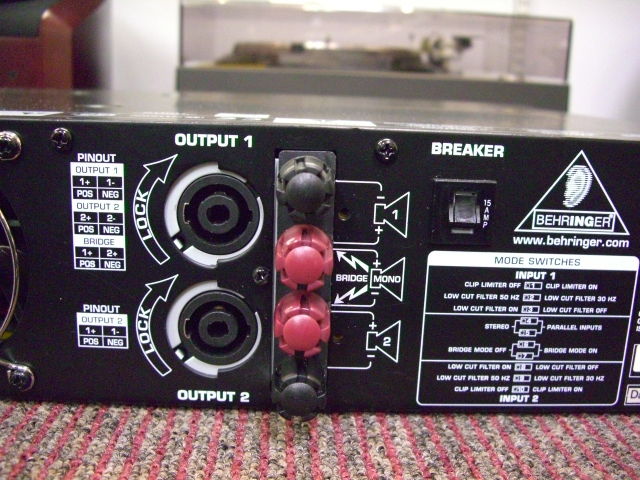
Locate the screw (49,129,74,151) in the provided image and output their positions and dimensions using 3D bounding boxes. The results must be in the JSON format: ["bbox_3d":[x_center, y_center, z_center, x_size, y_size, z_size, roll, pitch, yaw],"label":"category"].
[{"bbox_3d":[-0.073,-0.028,0.197,0.006,0.006,0.003,2,13,-2],"label":"screw"}]

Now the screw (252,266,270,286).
[{"bbox_3d":[-0.017,0.011,0.208,0.005,0.005,0.003,2,13,-2],"label":"screw"}]

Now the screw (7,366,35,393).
[{"bbox_3d":[-0.091,0.042,0.213,0.008,0.008,0.004,2,13,-2],"label":"screw"}]

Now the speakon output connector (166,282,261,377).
[{"bbox_3d":[-0.032,0.025,0.221,0.029,0.030,0.018,2,13,-2],"label":"speakon output connector"}]

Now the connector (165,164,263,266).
[{"bbox_3d":[-0.031,-0.009,0.212,0.029,0.030,0.018,2,13,-2],"label":"connector"}]

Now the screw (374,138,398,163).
[{"bbox_3d":[0.019,-0.026,0.200,0.006,0.006,0.003,2,13,-2],"label":"screw"}]

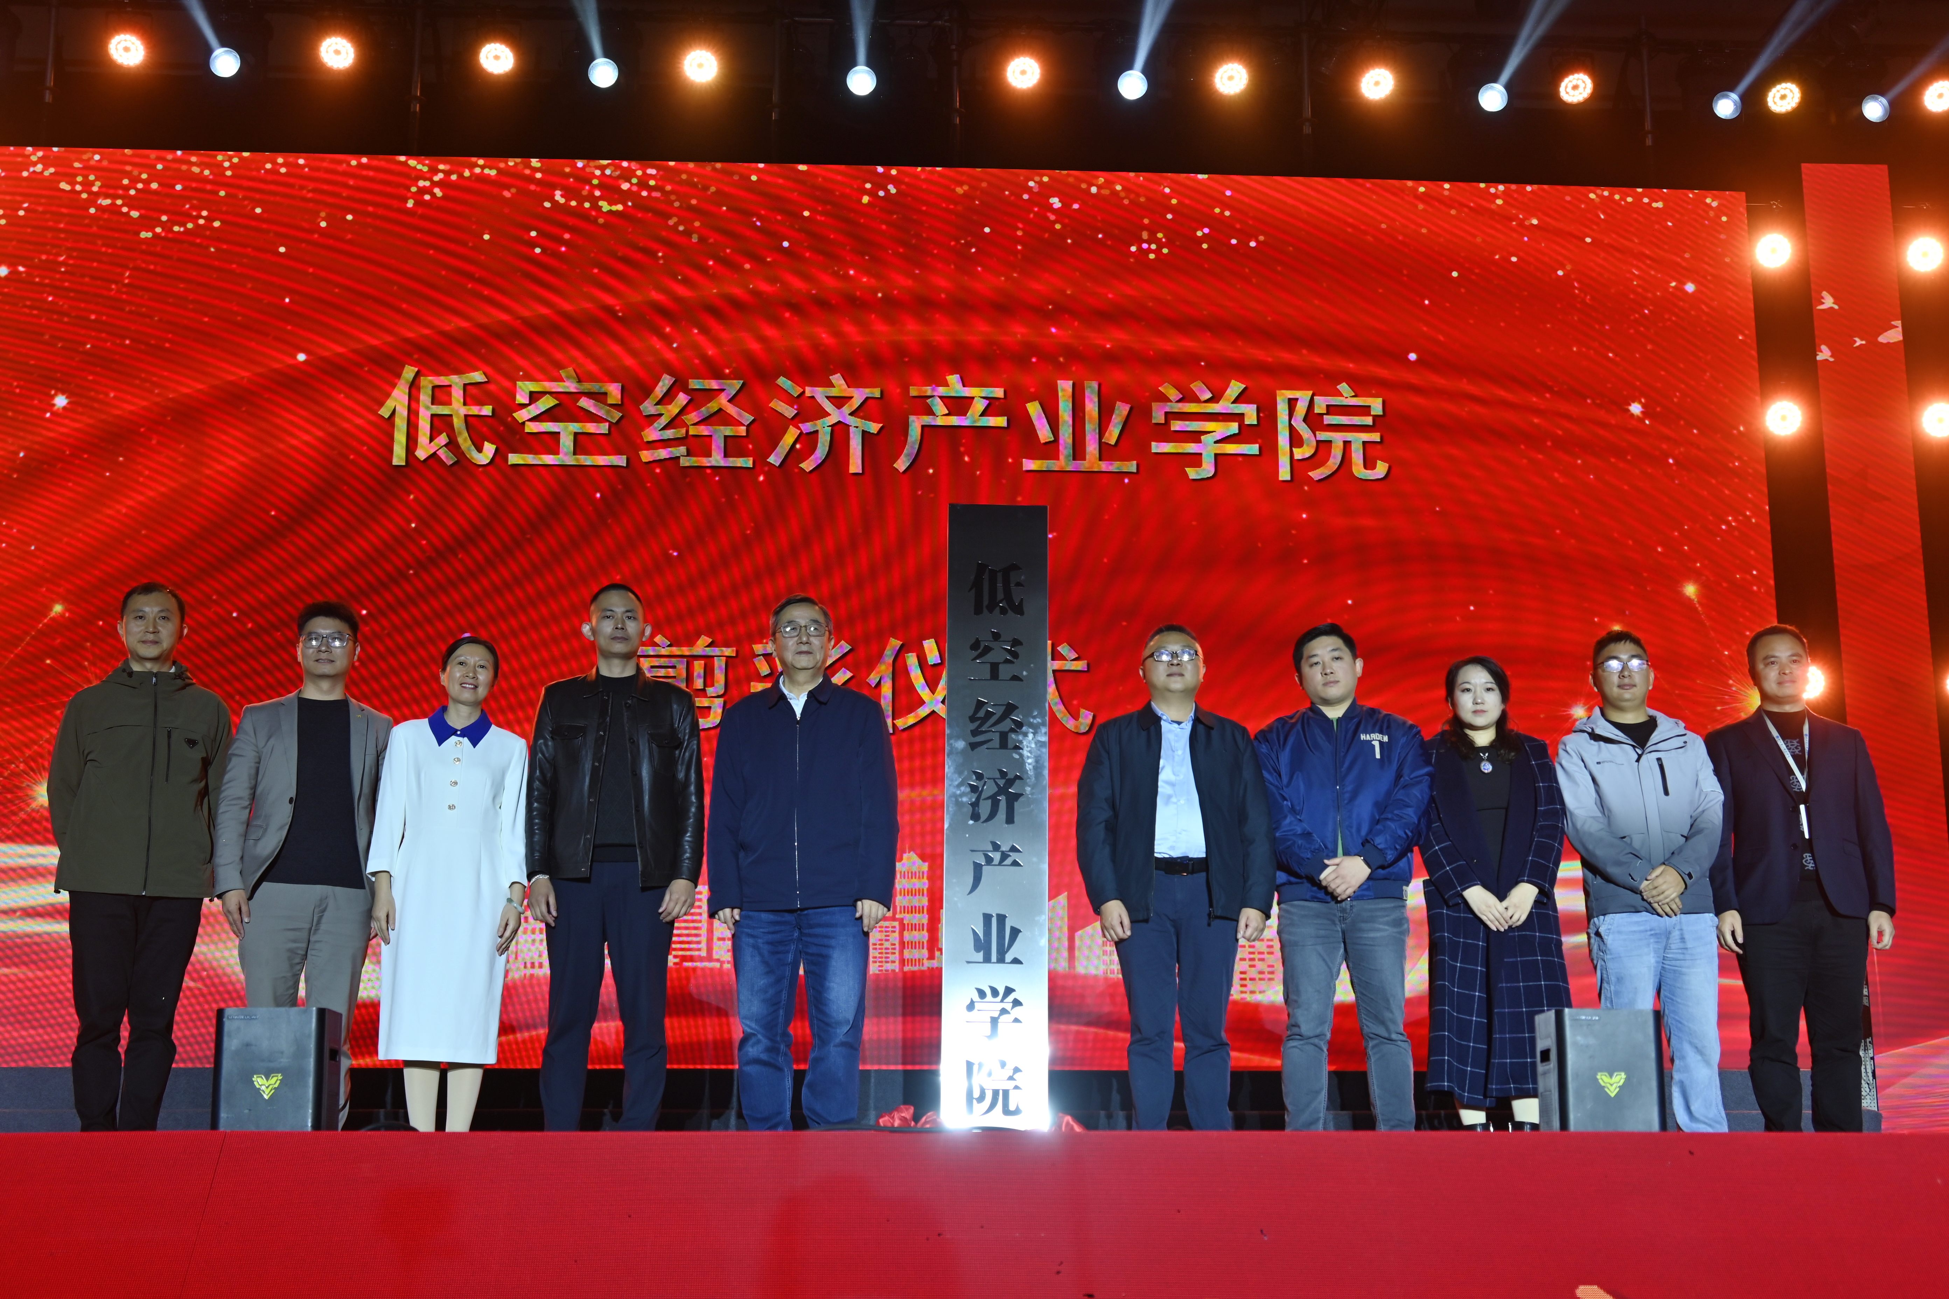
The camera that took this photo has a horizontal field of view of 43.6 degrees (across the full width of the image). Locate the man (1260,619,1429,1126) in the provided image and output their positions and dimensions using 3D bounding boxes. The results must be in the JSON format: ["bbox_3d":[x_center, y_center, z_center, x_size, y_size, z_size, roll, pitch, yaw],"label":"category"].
[{"bbox_3d":[1.198,0.761,7.969,0.540,1.732,0.360,-1,-13,6],"label":"man"}]

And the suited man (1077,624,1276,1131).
[{"bbox_3d":[0.652,0.752,7.868,0.590,1.706,0.340,-1,-13,3],"label":"suited man"}]

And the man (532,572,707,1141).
[{"bbox_3d":[-1.135,0.670,7.714,0.550,1.800,0.330,2,-13,-7],"label":"man"}]

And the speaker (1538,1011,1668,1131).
[{"bbox_3d":[1.825,1.247,7.060,0.300,0.382,0.260,1,-13,-3],"label":"speaker"}]

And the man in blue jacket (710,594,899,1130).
[{"bbox_3d":[-0.546,0.693,7.766,0.580,1.778,0.340,1,-13,-4],"label":"man in blue jacket"}]

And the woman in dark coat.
[{"bbox_3d":[1.704,0.818,7.983,0.470,1.625,0.360,-2,-13,8],"label":"woman in dark coat"}]

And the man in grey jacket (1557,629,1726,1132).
[{"bbox_3d":[2.190,0.776,8.009,0.530,1.717,0.360,-2,-13,11],"label":"man in grey jacket"}]

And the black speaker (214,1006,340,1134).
[{"bbox_3d":[-1.956,1.205,6.832,0.300,0.372,0.260,0,-13,-2],"label":"black speaker"}]

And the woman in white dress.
[{"bbox_3d":[-1.646,0.750,7.646,0.490,1.617,0.320,2,-13,-10],"label":"woman in white dress"}]

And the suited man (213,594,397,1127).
[{"bbox_3d":[-2.115,0.700,7.716,0.540,1.745,0.330,3,-13,-12],"label":"suited man"}]

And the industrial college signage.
[{"bbox_3d":[0.069,0.525,7.569,0.320,2.019,0.060,1,-16,-3],"label":"industrial college signage"}]

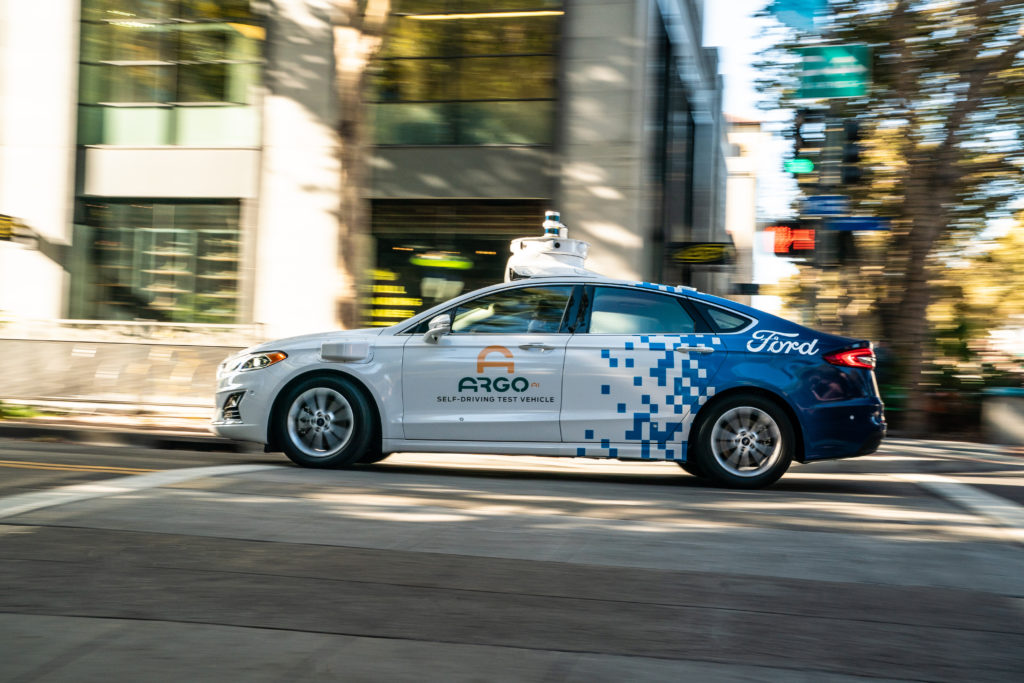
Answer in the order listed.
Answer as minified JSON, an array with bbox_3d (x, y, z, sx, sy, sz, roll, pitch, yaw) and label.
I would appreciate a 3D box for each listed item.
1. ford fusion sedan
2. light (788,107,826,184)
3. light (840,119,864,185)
[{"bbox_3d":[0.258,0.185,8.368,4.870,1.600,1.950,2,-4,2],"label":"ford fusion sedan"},{"bbox_3d":[3.486,-2.308,13.131,0.310,0.850,0.370,2,-2,11],"label":"light"},{"bbox_3d":[4.010,-2.244,13.104,0.370,0.800,0.300,2,-2,11],"label":"light"}]

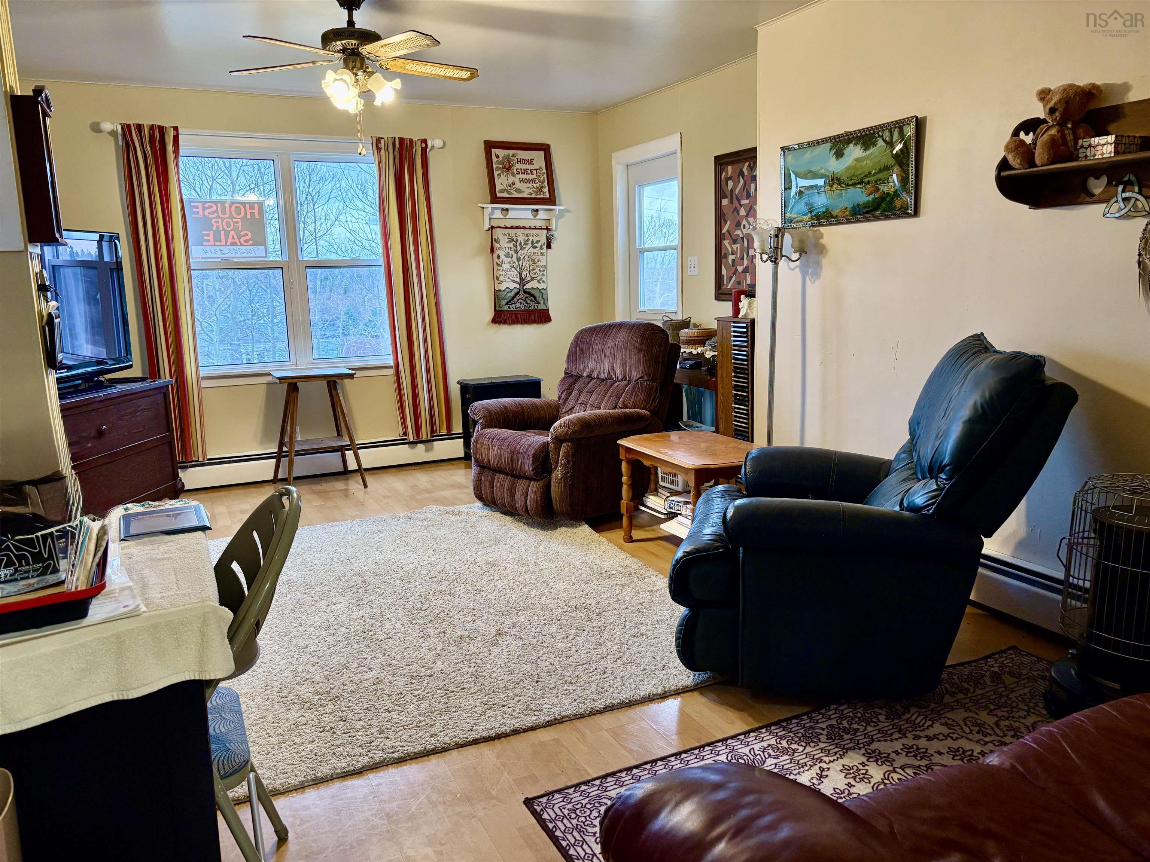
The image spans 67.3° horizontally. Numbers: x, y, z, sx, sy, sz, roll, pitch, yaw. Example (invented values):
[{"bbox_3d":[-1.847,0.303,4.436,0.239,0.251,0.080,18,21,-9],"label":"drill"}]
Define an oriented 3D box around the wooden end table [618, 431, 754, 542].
[{"bbox_3d":[0.551,0.316,3.910,0.500,0.507,0.740,-6,11,-25],"label":"wooden end table"}]

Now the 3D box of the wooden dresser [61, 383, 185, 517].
[{"bbox_3d":[-2.680,0.156,4.711,0.440,0.715,1.000,1,10,13],"label":"wooden dresser"}]

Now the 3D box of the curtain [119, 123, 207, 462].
[{"bbox_3d":[-2.453,-0.796,5.218,0.310,2.030,0.110,-6,11,-25],"label":"curtain"}]

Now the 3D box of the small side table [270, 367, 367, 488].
[{"bbox_3d":[-1.625,-0.007,5.432,0.485,0.722,0.490,-6,11,-25],"label":"small side table"}]

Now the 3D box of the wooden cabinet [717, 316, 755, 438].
[{"bbox_3d":[0.986,-0.104,4.739,0.290,1.017,0.340,-6,11,-25],"label":"wooden cabinet"}]

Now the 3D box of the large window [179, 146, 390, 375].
[{"bbox_3d":[-1.815,-1.102,5.596,1.420,1.400,0.110,-6,11,-25],"label":"large window"}]

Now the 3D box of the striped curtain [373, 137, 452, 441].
[{"bbox_3d":[-1.089,-0.937,5.848,0.410,2.020,0.110,-6,11,-25],"label":"striped curtain"}]

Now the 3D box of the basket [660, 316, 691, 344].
[{"bbox_3d":[0.637,-0.616,5.338,0.190,0.190,0.190,-2,10,0],"label":"basket"}]

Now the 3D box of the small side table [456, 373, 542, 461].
[{"bbox_3d":[-0.521,-0.077,6.084,0.530,0.570,0.320,-6,11,-25],"label":"small side table"}]

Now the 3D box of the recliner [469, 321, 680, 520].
[{"bbox_3d":[0.005,-0.112,5.008,1.040,0.990,0.910,-8,12,-33],"label":"recliner"}]

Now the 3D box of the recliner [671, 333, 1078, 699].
[{"bbox_3d":[0.935,0.213,2.939,1.110,1.030,0.950,1,10,13],"label":"recliner"}]

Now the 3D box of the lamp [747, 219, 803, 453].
[{"bbox_3d":[0.924,-0.236,4.098,0.290,1.505,0.290,-6,11,-25],"label":"lamp"}]

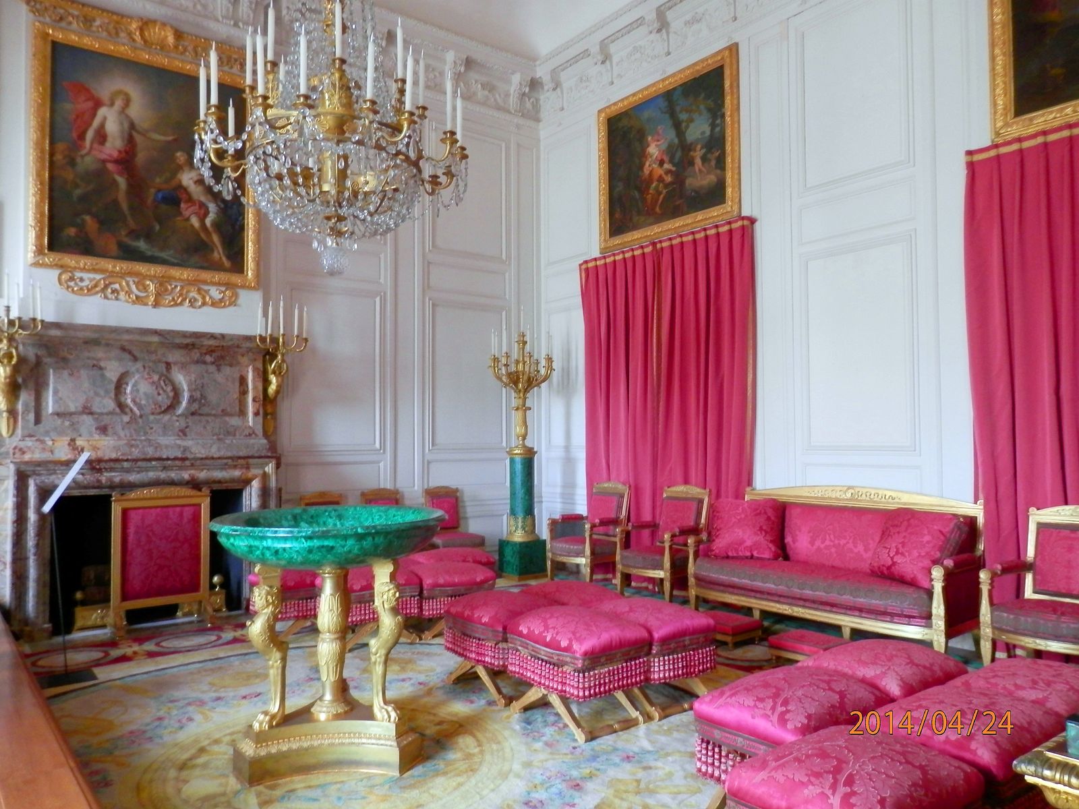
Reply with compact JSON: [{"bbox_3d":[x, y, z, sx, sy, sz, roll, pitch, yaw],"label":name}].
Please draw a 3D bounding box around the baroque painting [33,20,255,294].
[{"bbox_3d":[-3.331,-2.065,6.724,1.774,1.986,0.110,1,-2,-37],"label":"baroque painting"}]

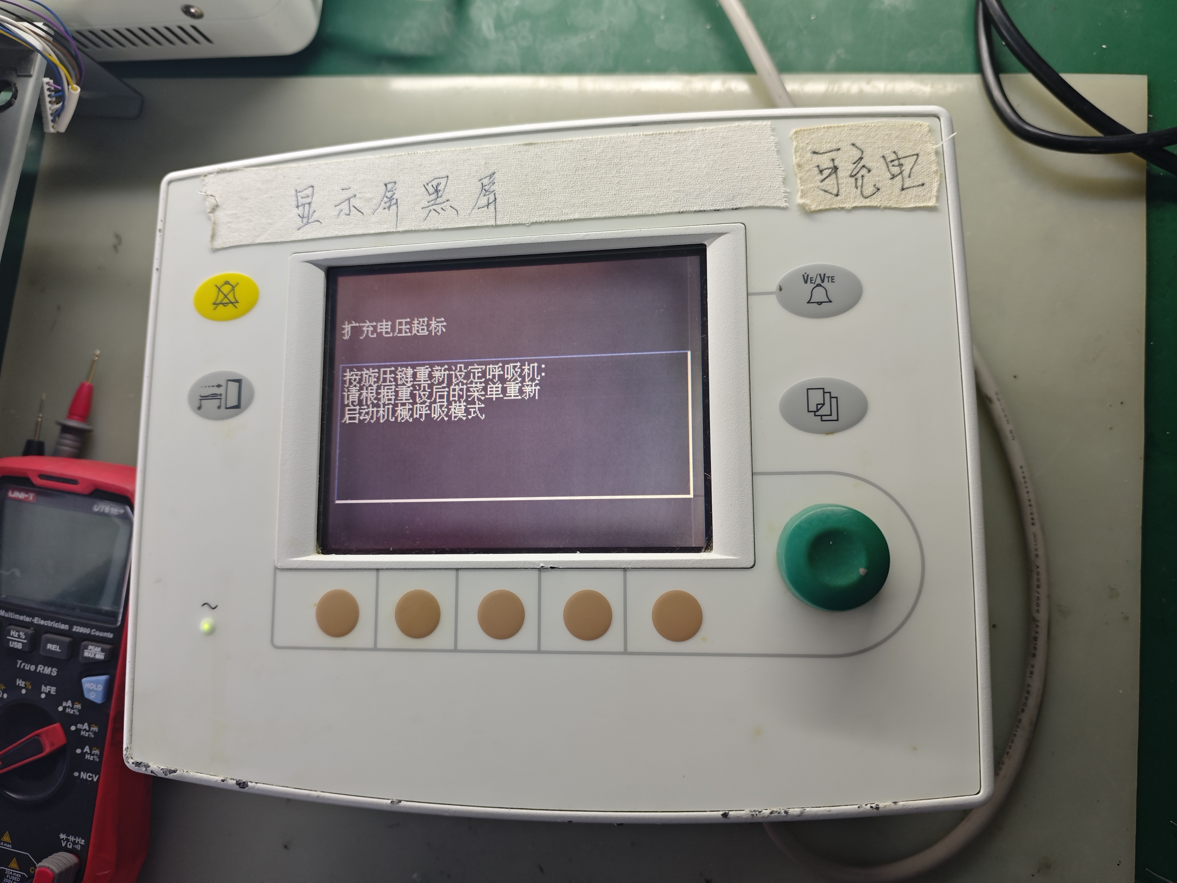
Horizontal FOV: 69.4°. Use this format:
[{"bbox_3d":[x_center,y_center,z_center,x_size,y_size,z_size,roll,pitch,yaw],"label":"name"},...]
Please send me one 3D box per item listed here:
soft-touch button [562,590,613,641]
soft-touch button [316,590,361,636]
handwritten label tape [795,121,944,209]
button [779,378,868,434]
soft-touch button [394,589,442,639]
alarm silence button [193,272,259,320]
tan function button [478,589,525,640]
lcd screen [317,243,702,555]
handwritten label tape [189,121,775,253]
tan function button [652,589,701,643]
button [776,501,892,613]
[{"bbox_3d":[0.000,0.049,0.239,0.014,0.003,0.014,-1,83,9],"label":"soft-touch button"},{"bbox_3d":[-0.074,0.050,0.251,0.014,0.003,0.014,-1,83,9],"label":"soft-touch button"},{"bbox_3d":[0.079,-0.078,0.243,0.040,0.001,0.027,-1,83,9],"label":"handwritten label tape"},{"bbox_3d":[0.065,-0.010,0.236,0.024,0.003,0.016,-1,83,9],"label":"button"},{"bbox_3d":[-0.049,0.050,0.247,0.014,0.003,0.014,-1,83,9],"label":"soft-touch button"},{"bbox_3d":[-0.115,-0.046,0.270,0.023,0.003,0.016,-1,83,9],"label":"alarm silence button"},{"bbox_3d":[-0.025,0.049,0.243,0.014,0.003,0.014,-1,83,9],"label":"tan function button"},{"bbox_3d":[-0.024,-0.012,0.257,0.119,0.004,0.090,-1,83,9],"label":"lcd screen"},{"bbox_3d":[-0.034,-0.078,0.261,0.186,0.001,0.027,-1,83,9],"label":"handwritten label tape"},{"bbox_3d":[0.025,0.048,0.235,0.014,0.003,0.014,-1,83,9],"label":"tan function button"},{"bbox_3d":[0.065,0.031,0.224,0.029,0.014,0.029,-1,83,9],"label":"button"}]

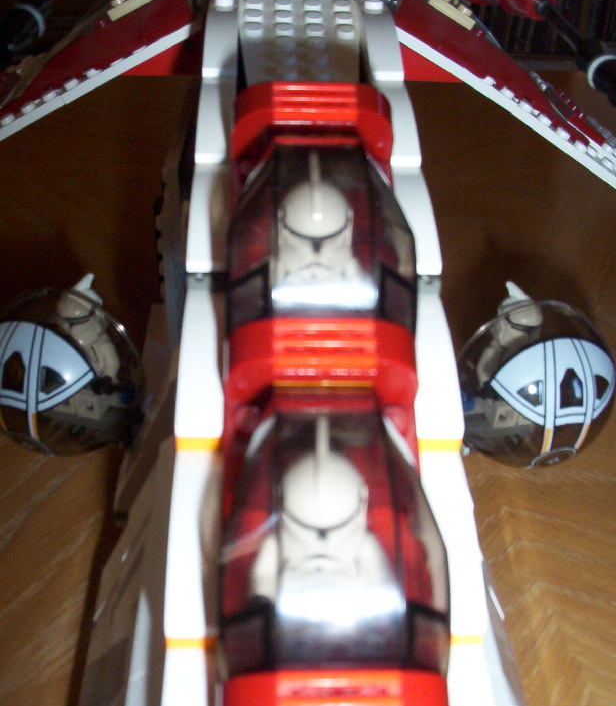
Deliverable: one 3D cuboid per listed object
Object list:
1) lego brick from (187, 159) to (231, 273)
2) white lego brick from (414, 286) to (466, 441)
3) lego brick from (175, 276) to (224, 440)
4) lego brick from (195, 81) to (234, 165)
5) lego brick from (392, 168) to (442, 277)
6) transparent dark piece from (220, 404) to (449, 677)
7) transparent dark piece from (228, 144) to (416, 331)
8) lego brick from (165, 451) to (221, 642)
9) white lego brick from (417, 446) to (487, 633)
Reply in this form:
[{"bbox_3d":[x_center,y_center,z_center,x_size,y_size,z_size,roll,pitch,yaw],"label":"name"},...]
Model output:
[{"bbox_3d":[-0.019,-0.027,0.184,0.008,0.010,0.032,0,32,-3],"label":"lego brick"},{"bbox_3d":[0.022,0.001,0.166,0.008,0.010,0.032,0,32,-3],"label":"white lego brick"},{"bbox_3d":[-0.018,0.001,0.164,0.008,0.010,0.032,0,32,-3],"label":"lego brick"},{"bbox_3d":[-0.020,-0.053,0.206,0.008,0.010,0.032,0,32,-3],"label":"lego brick"},{"bbox_3d":[0.021,-0.027,0.186,0.008,0.010,0.032,0,32,-3],"label":"lego brick"},{"bbox_3d":[0.003,0.026,0.133,0.032,0.021,0.044,0,32,-3],"label":"transparent dark piece"},{"bbox_3d":[0.002,-0.021,0.161,0.032,0.019,0.044,0,32,-3],"label":"transparent dark piece"},{"bbox_3d":[-0.017,0.029,0.145,0.008,0.010,0.032,0,32,-3],"label":"lego brick"},{"bbox_3d":[0.022,0.029,0.147,0.008,0.010,0.032,0,32,-3],"label":"white lego brick"}]

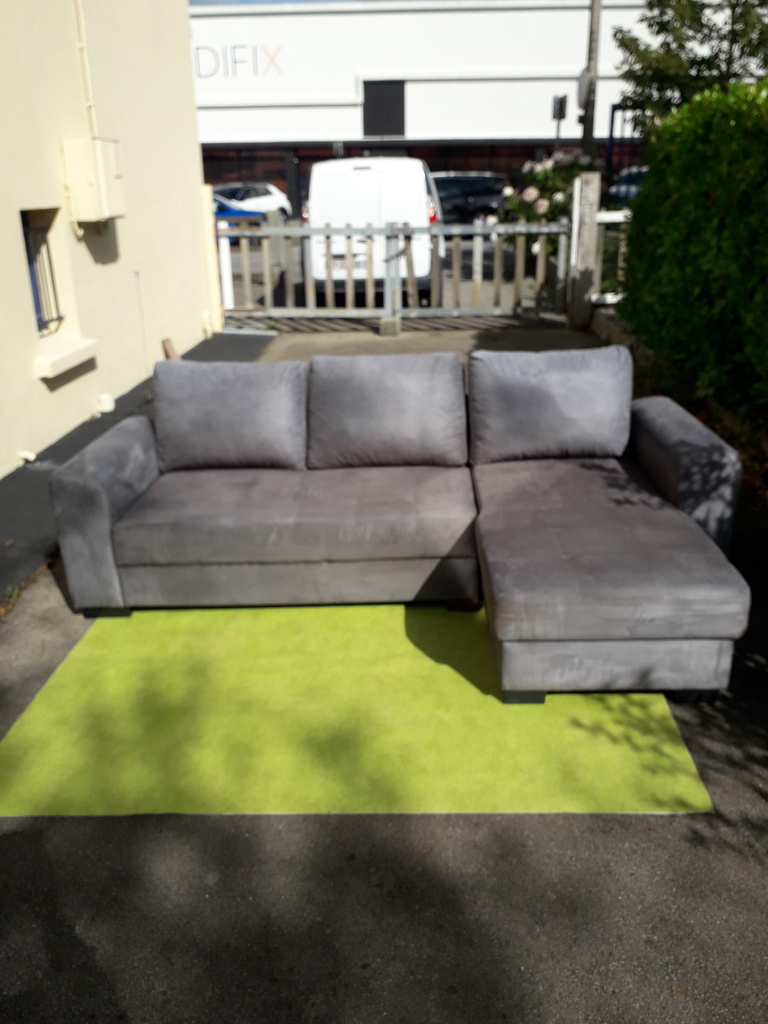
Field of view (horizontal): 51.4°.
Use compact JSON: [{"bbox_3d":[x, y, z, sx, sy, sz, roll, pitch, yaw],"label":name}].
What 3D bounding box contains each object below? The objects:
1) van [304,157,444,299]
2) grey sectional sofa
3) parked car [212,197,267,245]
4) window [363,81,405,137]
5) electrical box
[{"bbox_3d":[0.031,-4.452,12.359,1.830,1.820,4.260,1,23,5],"label":"van"},{"bbox_3d":[0.069,-0.069,3.091,2.510,0.850,1.600,0,23,1],"label":"grey sectional sofa"},{"bbox_3d":[-4.745,-7.915,21.270,4.100,1.480,1.770,1,23,4],"label":"parked car"},{"bbox_3d":[-0.012,-16.565,32.749,1.720,2.050,0.120,0,23,3],"label":"window"},{"bbox_3d":[-1.981,-2.281,5.510,0.215,0.500,0.410,1,23,4],"label":"electrical box"}]

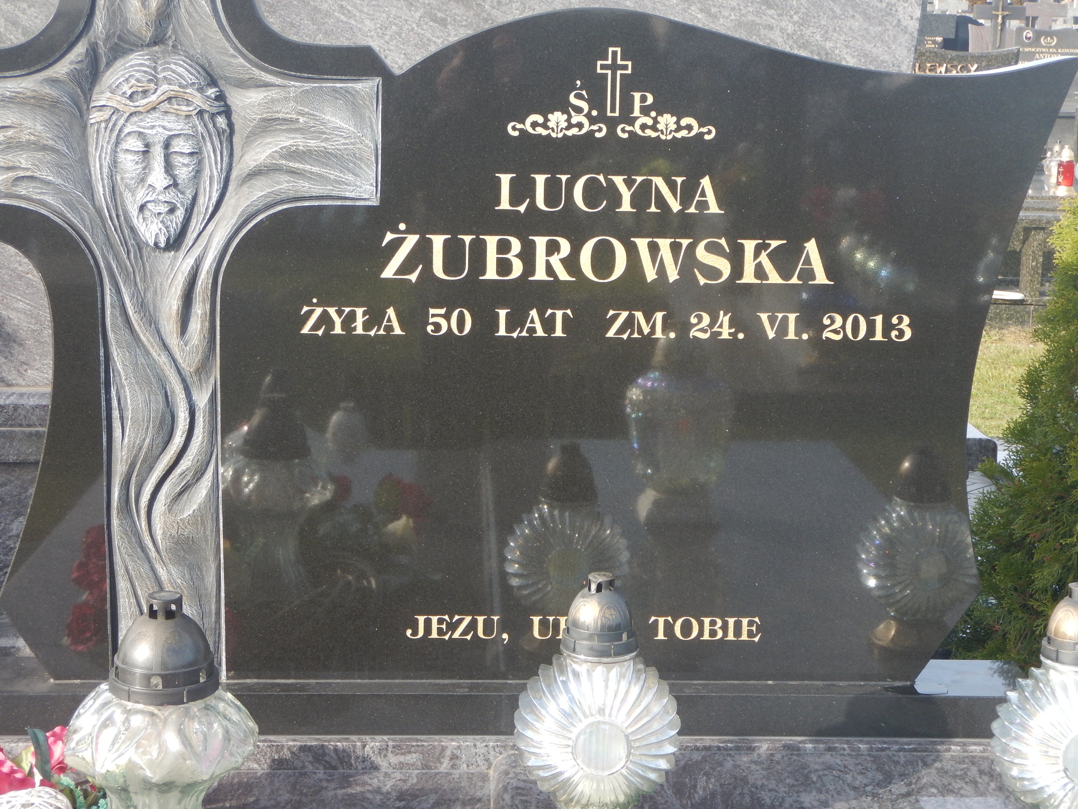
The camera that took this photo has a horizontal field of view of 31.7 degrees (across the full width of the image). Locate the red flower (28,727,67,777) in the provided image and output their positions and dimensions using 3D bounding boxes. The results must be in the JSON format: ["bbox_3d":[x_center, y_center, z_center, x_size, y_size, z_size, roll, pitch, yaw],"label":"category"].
[{"bbox_3d":[-0.508,0.362,1.980,0.052,0.050,0.052,1,11,-2],"label":"red flower"}]

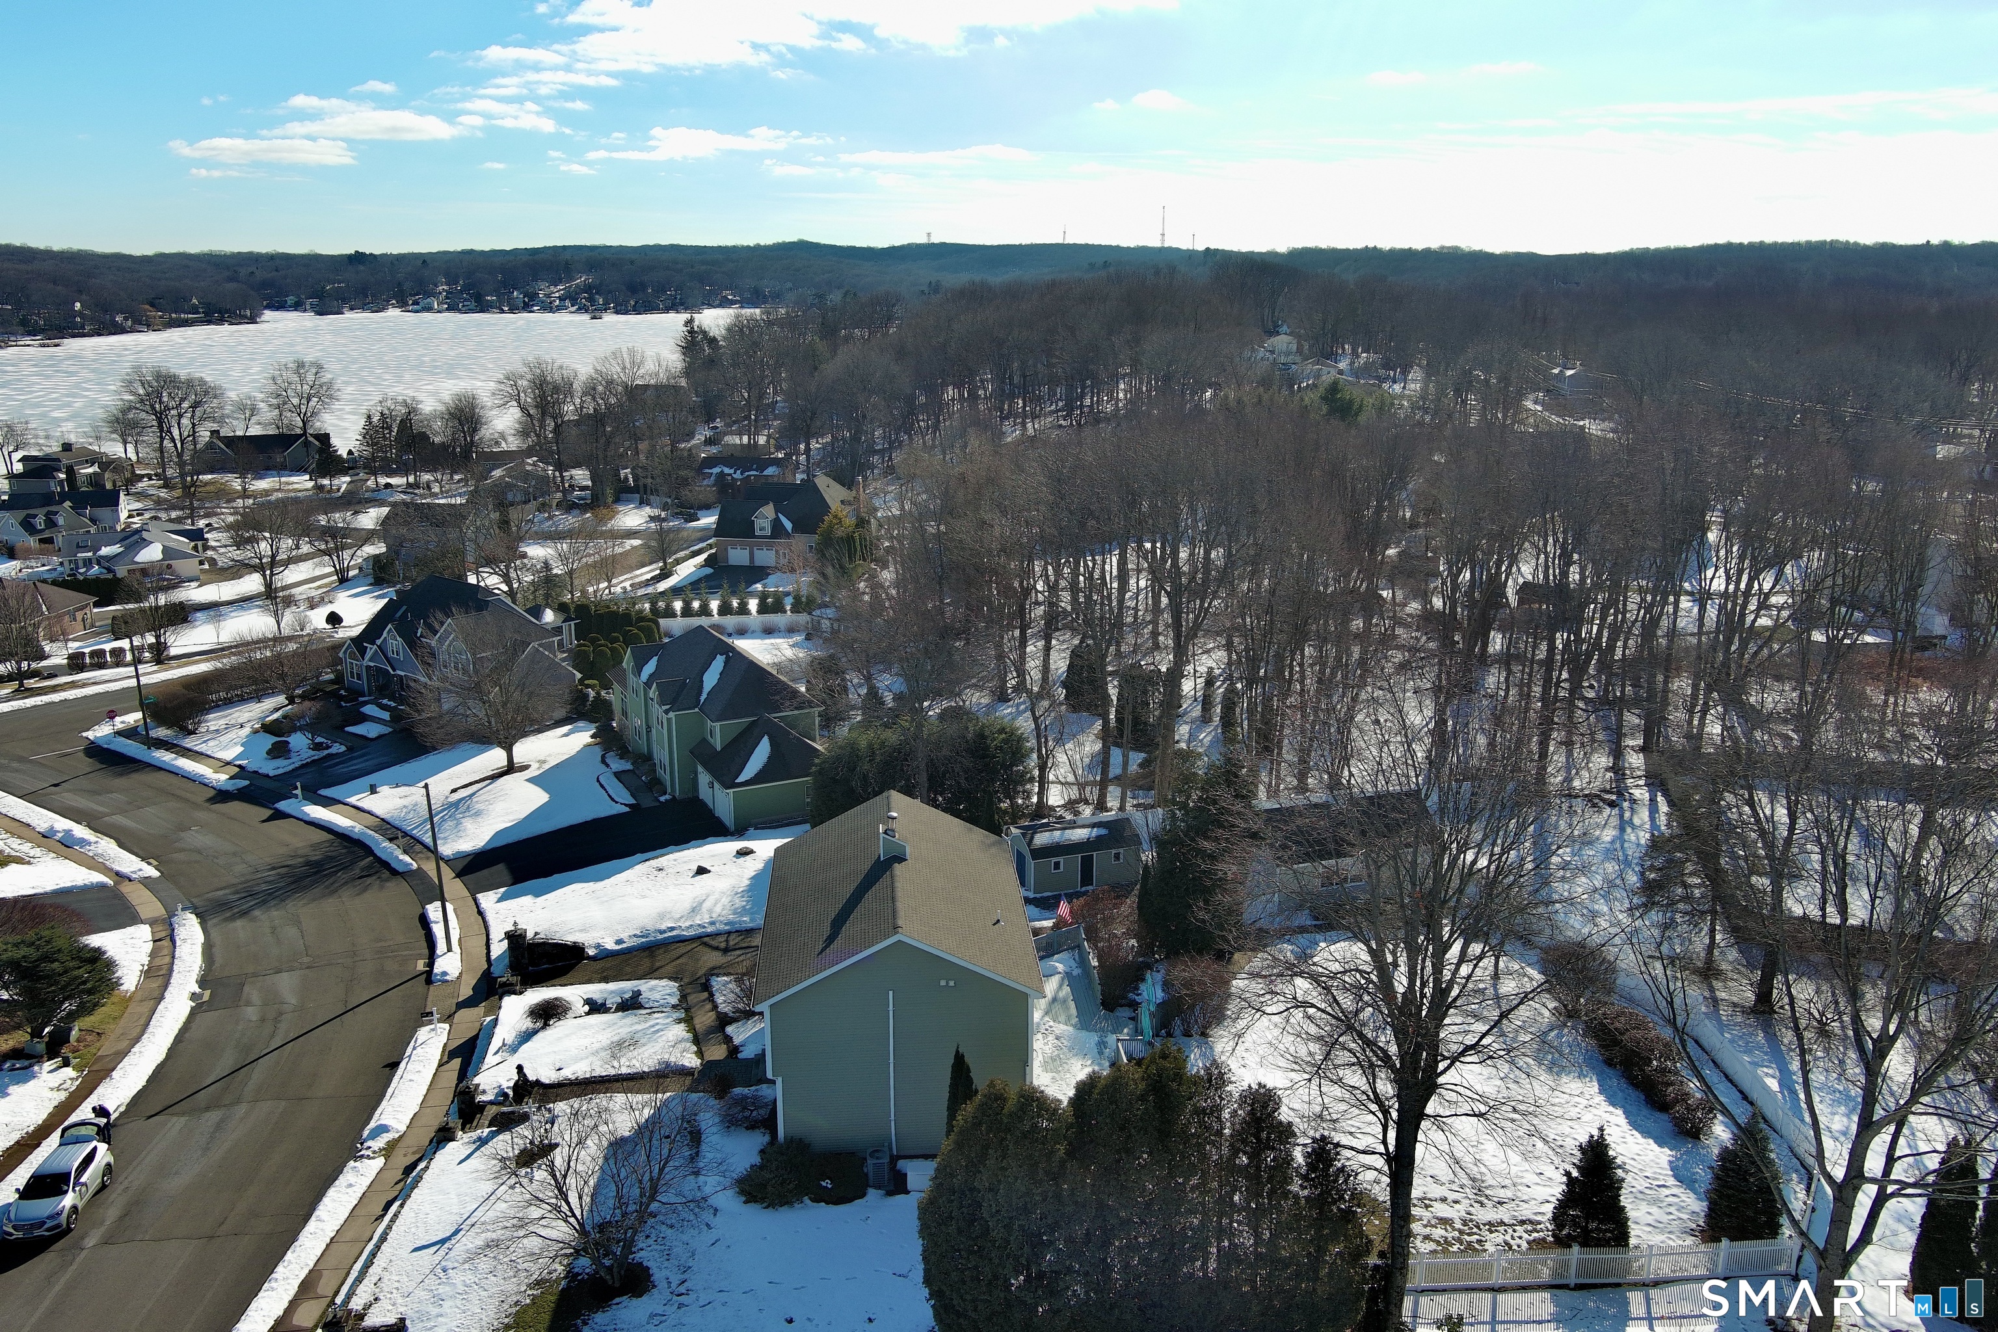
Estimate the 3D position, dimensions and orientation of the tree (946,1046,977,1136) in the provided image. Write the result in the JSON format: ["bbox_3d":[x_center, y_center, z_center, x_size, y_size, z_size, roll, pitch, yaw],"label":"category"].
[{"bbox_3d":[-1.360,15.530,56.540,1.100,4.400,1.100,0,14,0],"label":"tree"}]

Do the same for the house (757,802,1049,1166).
[{"bbox_3d":[-4.010,11.084,63.131,9.964,9.100,15.197,-1,14,-5],"label":"house"}]

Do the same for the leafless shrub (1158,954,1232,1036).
[{"bbox_3d":[8.144,13.721,66.547,3.000,2.900,2.900,0,14,0],"label":"leafless shrub"}]

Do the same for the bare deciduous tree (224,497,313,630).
[{"bbox_3d":[-73.690,-11.490,161.180,8.400,11.000,8.400,0,14,0],"label":"bare deciduous tree"}]

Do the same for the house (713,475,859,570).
[{"bbox_3d":[-24.530,-17.340,192.810,15.000,9.000,13.000,3,14,13],"label":"house"}]

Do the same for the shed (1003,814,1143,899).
[{"bbox_3d":[4.070,10.040,89.010,6.400,3.300,3.700,-5,15,-20],"label":"shed"}]

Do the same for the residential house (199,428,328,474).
[{"bbox_3d":[-131.238,-38.424,287.263,21.500,6.400,11.000,-4,15,-16],"label":"residential house"}]

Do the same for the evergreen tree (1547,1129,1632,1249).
[{"bbox_3d":[19.338,16.820,52.180,2.600,4.000,2.600,0,14,0],"label":"evergreen tree"}]

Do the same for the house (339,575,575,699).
[{"bbox_3d":[-42.480,-2.340,127.110,16.000,8.800,12.500,12,19,41],"label":"house"}]

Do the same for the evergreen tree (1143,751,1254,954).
[{"bbox_3d":[9.870,9.380,79.280,5.200,9.300,5.200,0,14,0],"label":"evergreen tree"}]

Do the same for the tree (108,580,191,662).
[{"bbox_3d":[-72.060,-3.660,136.100,6.800,7.000,6.800,0,14,0],"label":"tree"}]

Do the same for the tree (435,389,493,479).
[{"bbox_3d":[-93.613,-40.755,280.829,9.800,14.500,9.600,0,14,0],"label":"tree"}]

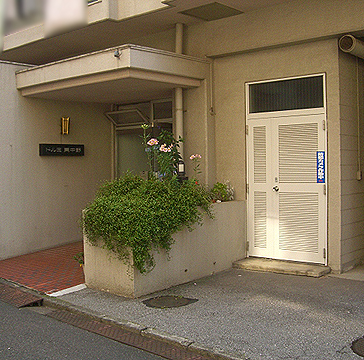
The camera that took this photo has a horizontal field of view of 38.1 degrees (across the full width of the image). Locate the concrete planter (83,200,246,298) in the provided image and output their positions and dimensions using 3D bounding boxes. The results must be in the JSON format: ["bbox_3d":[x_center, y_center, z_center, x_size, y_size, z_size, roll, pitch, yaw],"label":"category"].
[{"bbox_3d":[-0.144,0.809,7.061,0.910,0.925,2.460,0,2,37],"label":"concrete planter"}]

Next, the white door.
[{"bbox_3d":[1.438,0.126,7.358,1.210,2.000,0.070,0,2,40],"label":"white door"}]

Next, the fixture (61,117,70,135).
[{"bbox_3d":[-2.038,-0.948,9.250,0.090,0.280,0.130,1,2,43],"label":"fixture"}]

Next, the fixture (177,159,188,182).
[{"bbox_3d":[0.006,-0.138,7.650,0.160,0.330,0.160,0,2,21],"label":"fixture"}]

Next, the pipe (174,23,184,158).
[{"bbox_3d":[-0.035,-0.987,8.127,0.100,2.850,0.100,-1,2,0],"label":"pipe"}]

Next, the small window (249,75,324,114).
[{"bbox_3d":[1.429,-1.166,7.318,1.160,0.430,0.060,0,2,40],"label":"small window"}]

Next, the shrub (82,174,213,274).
[{"bbox_3d":[-0.410,0.465,6.735,0.970,1.060,1.530,0,2,40],"label":"shrub"}]

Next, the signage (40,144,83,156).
[{"bbox_3d":[-2.037,-0.502,9.004,0.060,0.200,0.950,0,2,40],"label":"signage"}]

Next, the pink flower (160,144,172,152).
[{"bbox_3d":[-0.206,-0.418,7.000,0.155,0.110,0.130,-1,1,0],"label":"pink flower"}]

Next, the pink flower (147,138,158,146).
[{"bbox_3d":[-0.381,-0.490,6.880,0.155,0.100,0.130,-1,1,0],"label":"pink flower"}]

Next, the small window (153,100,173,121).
[{"bbox_3d":[-0.330,-1.195,9.100,0.500,0.330,0.060,1,2,41],"label":"small window"}]

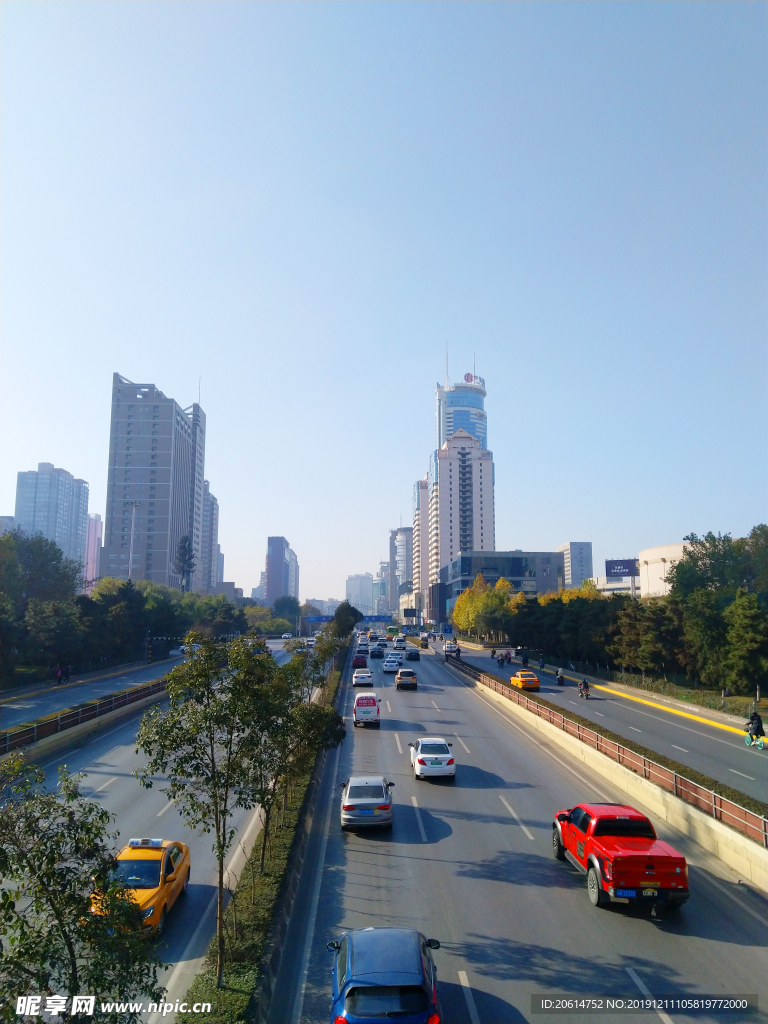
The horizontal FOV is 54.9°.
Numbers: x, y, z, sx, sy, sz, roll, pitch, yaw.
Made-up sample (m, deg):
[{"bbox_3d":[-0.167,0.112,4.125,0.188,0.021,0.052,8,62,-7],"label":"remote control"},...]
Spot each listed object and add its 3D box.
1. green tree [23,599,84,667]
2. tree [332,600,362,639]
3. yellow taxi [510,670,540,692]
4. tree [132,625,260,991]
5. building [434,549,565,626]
[{"bbox_3d":[-36.367,13.521,80.925,6.413,8.056,6.413,0,-8,-2],"label":"green tree"},{"bbox_3d":[-7.193,22.031,144.584,5.500,9.200,5.500,0,-7,-2],"label":"tree"},{"bbox_3d":[13.486,16.113,70.488,1.790,1.530,4.620,0,-7,-2],"label":"yellow taxi"},{"bbox_3d":[-3.844,6.054,15.186,2.623,6.986,2.700,0,-8,-2],"label":"tree"},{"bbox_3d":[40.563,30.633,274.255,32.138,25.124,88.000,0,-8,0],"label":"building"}]

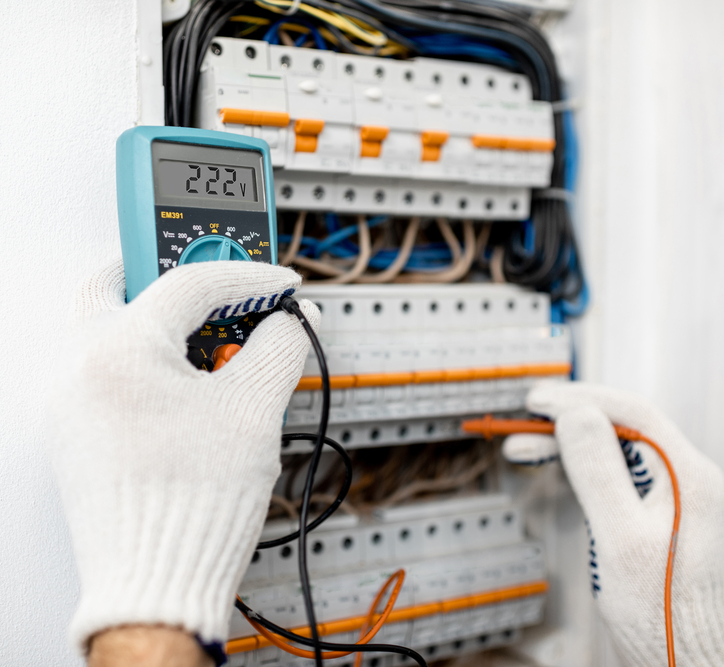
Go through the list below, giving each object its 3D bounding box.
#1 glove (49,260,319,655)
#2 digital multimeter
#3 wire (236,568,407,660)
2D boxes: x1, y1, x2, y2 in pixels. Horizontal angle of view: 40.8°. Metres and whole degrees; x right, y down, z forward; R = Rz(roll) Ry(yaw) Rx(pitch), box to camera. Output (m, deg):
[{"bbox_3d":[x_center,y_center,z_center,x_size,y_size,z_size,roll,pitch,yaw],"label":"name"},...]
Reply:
[{"bbox_3d":[-0.077,0.049,0.402,0.095,0.158,0.100,-4,-9,40],"label":"glove"},{"bbox_3d":[-0.071,-0.021,0.435,0.071,0.138,0.035,-2,-4,-38],"label":"digital multimeter"},{"bbox_3d":[-0.018,0.126,0.435,0.077,0.042,0.035,-2,4,-29],"label":"wire"}]

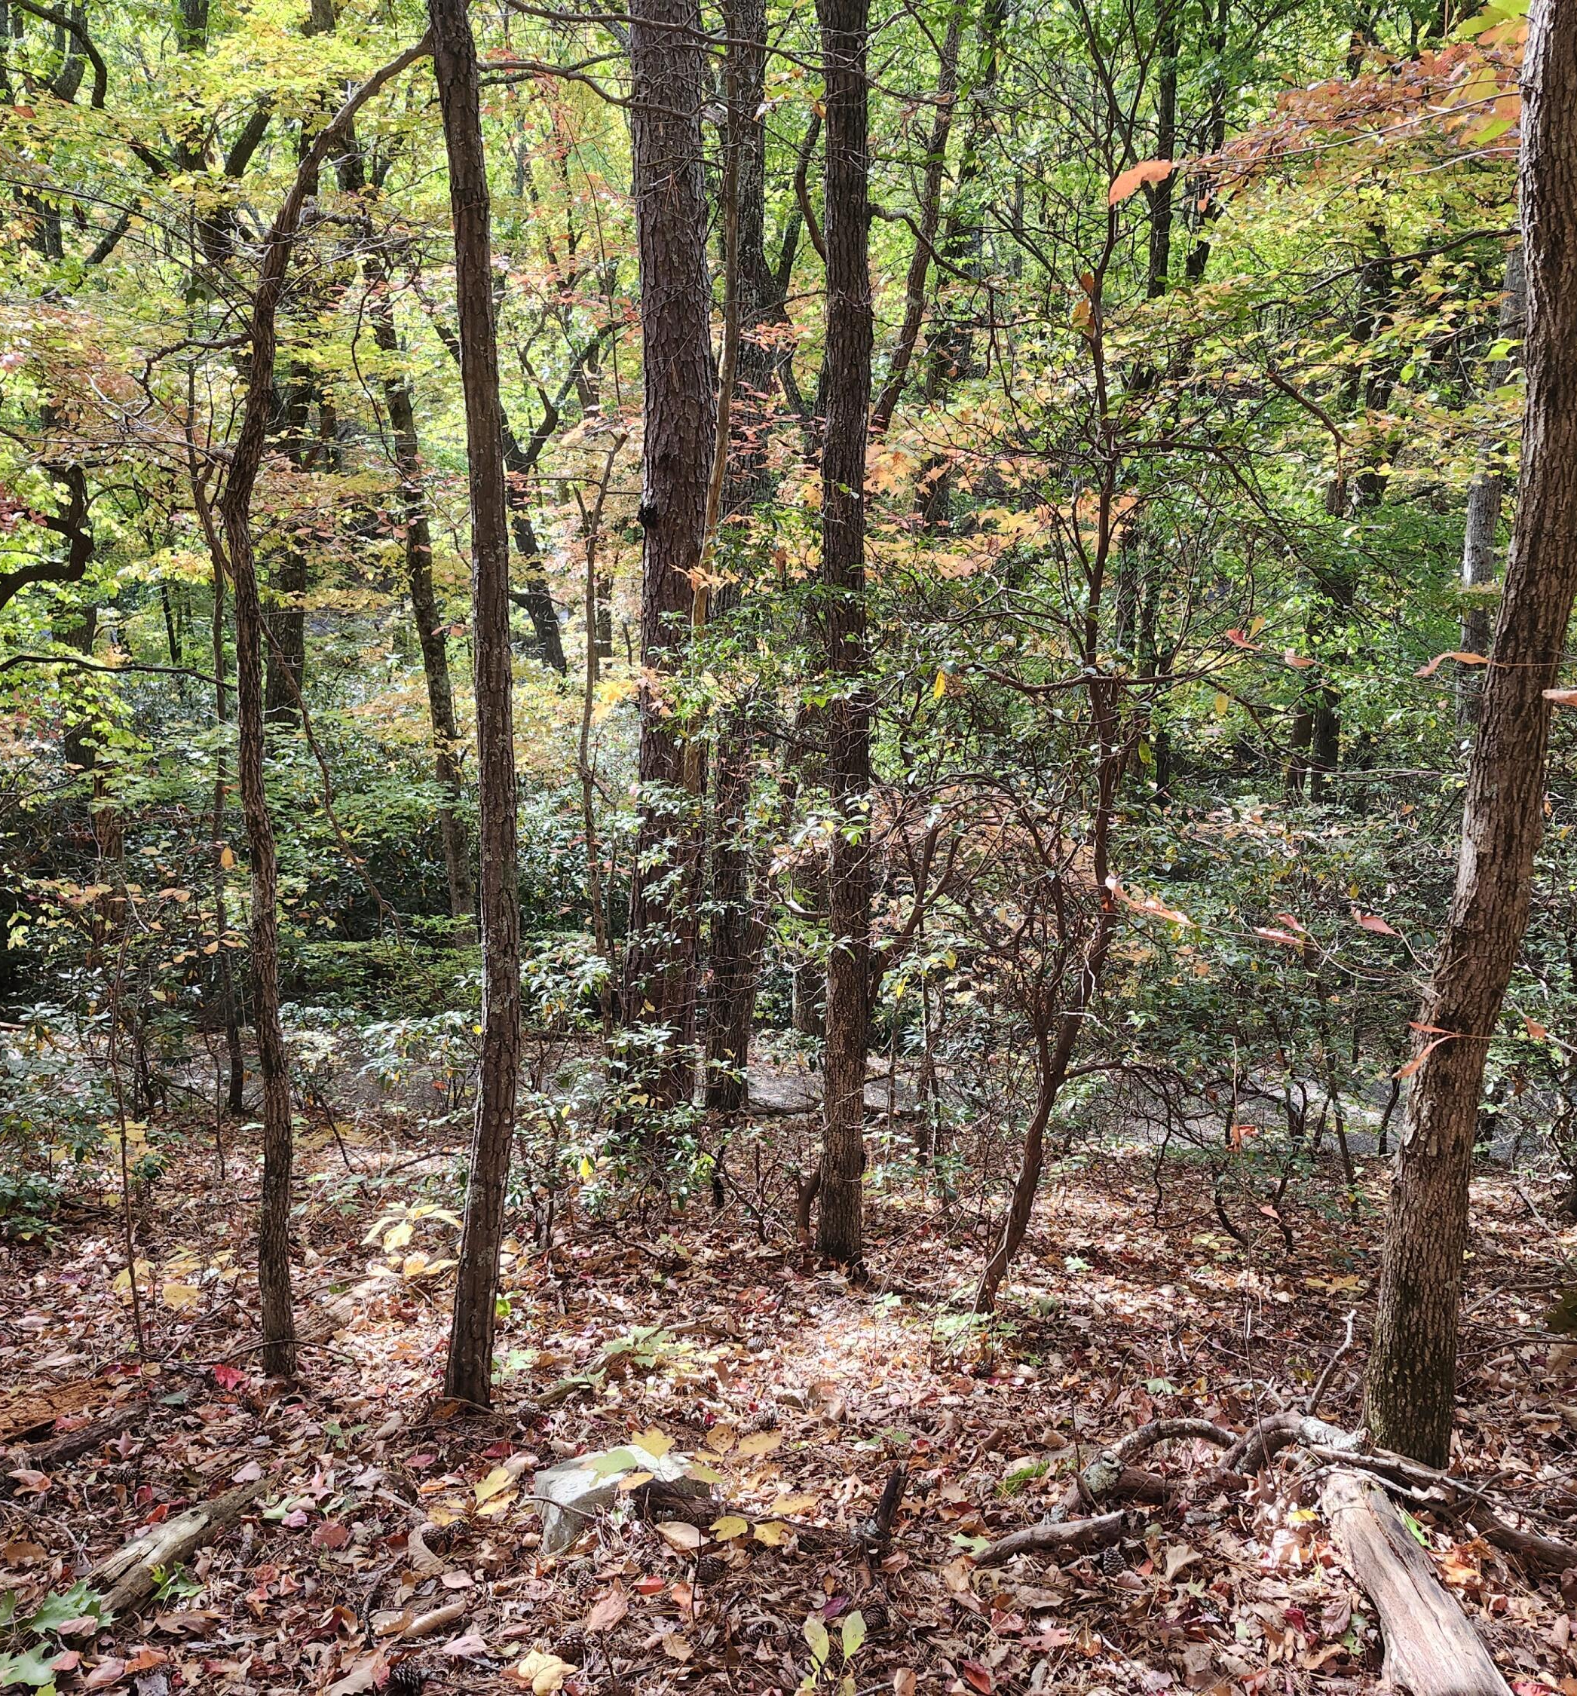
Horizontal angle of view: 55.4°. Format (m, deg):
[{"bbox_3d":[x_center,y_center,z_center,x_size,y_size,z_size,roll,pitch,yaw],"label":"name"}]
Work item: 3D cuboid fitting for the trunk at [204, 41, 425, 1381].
[{"bbox_3d":[-1.253,-0.270,3.968,0.580,3.481,0.300,0,6,0],"label":"trunk"}]

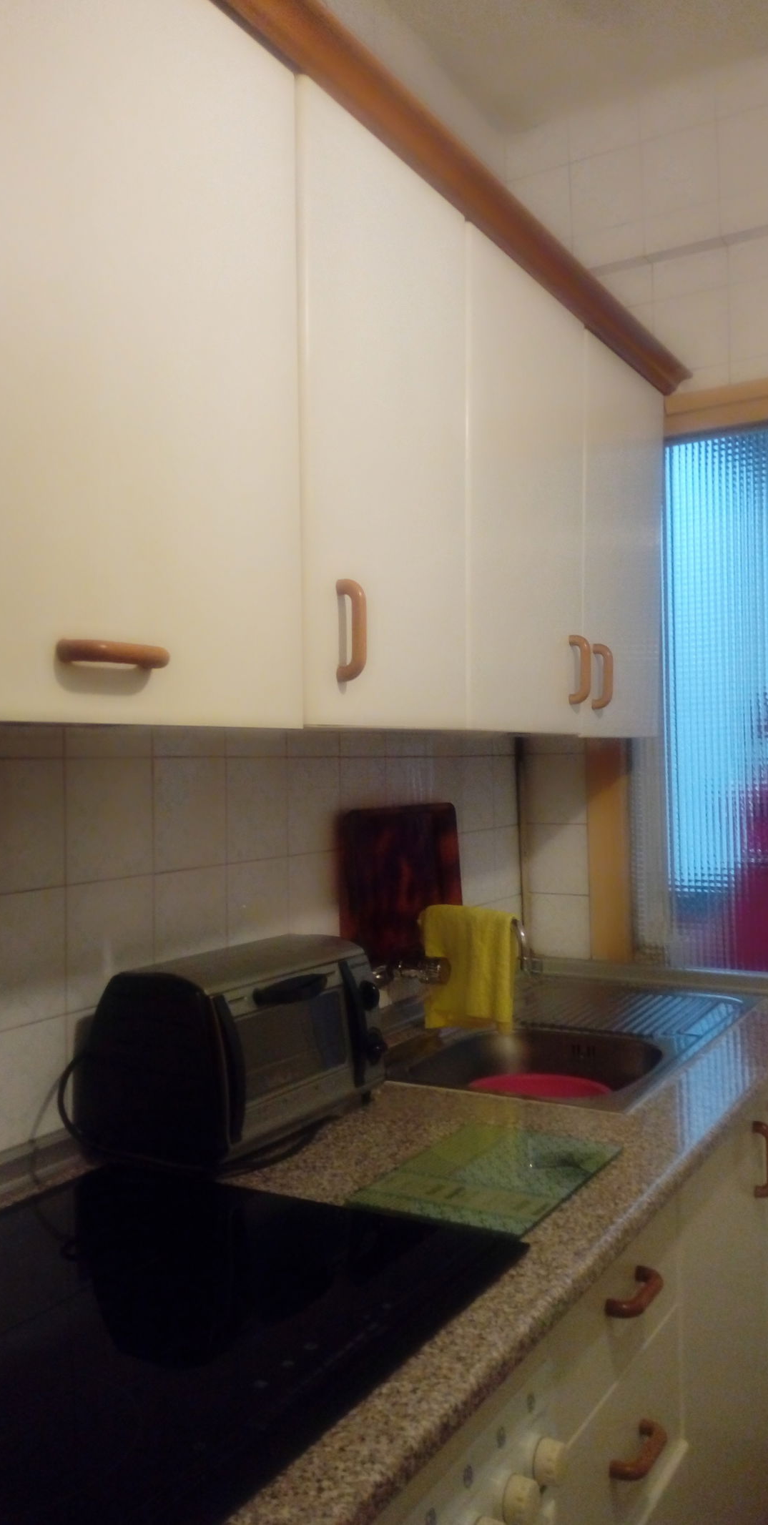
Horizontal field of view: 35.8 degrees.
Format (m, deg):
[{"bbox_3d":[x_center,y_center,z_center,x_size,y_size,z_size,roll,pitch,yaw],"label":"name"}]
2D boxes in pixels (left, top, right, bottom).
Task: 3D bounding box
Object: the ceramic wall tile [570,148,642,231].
[{"bbox_3d":[0.450,-1.152,2.400,0.150,0.150,0.010,-1,0,31],"label":"ceramic wall tile"}]

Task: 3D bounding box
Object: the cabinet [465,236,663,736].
[{"bbox_3d":[0.197,-0.393,2.086,0.329,0.698,0.898,-1,0,30],"label":"cabinet"}]

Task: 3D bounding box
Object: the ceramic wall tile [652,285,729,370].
[{"bbox_3d":[0.609,-0.853,2.357,0.150,0.150,0.010,-1,0,31],"label":"ceramic wall tile"}]

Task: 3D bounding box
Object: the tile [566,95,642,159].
[{"bbox_3d":[0.448,-1.276,2.401,0.150,0.097,0.010,-1,0,31],"label":"tile"}]

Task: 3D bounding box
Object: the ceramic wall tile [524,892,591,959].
[{"bbox_3d":[0.372,0.353,2.509,0.150,0.144,0.010,-1,0,31],"label":"ceramic wall tile"}]

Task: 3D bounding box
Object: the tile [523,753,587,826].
[{"bbox_3d":[0.366,0.055,2.531,0.145,0.151,0.010,-1,0,30],"label":"tile"}]

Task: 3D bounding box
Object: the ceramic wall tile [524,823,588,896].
[{"bbox_3d":[0.369,0.205,2.509,0.150,0.150,0.010,-1,0,31],"label":"ceramic wall tile"}]

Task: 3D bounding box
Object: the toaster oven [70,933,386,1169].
[{"bbox_3d":[-0.179,0.353,1.495,0.220,0.222,0.346,-1,0,30],"label":"toaster oven"}]

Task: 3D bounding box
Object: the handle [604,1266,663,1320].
[{"bbox_3d":[0.265,0.557,1.253,0.032,0.014,0.108,-1,0,30],"label":"handle"}]

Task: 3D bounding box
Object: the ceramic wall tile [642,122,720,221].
[{"bbox_3d":[0.580,-1.154,2.322,0.150,0.150,0.010,-1,0,31],"label":"ceramic wall tile"}]

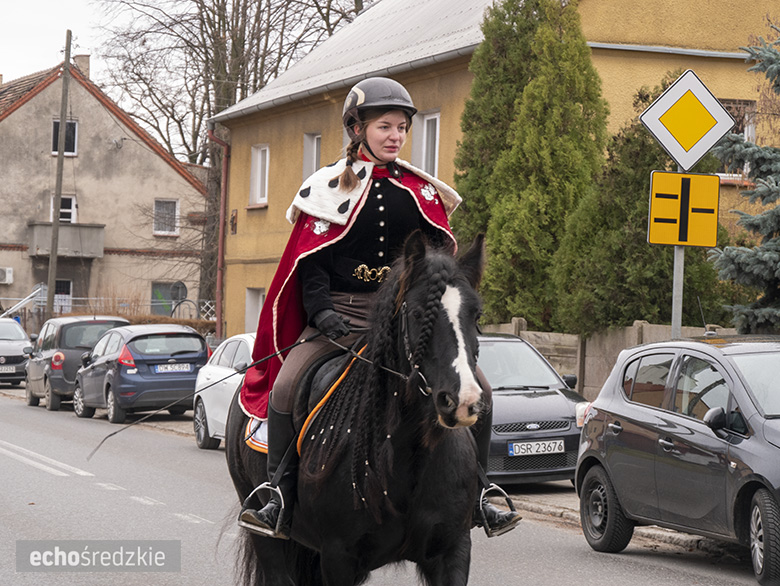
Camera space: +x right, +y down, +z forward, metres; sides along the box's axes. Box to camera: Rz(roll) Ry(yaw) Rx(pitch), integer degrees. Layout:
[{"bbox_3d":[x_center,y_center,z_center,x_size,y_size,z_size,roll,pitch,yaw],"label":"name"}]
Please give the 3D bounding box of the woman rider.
[{"bbox_3d":[-0.035,0.051,9.050,0.880,1.500,0.760,2,-1,-15],"label":"woman rider"}]

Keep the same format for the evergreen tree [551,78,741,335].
[{"bbox_3d":[3.132,-0.341,33.604,2.350,4.560,2.300,2,-1,-17],"label":"evergreen tree"}]

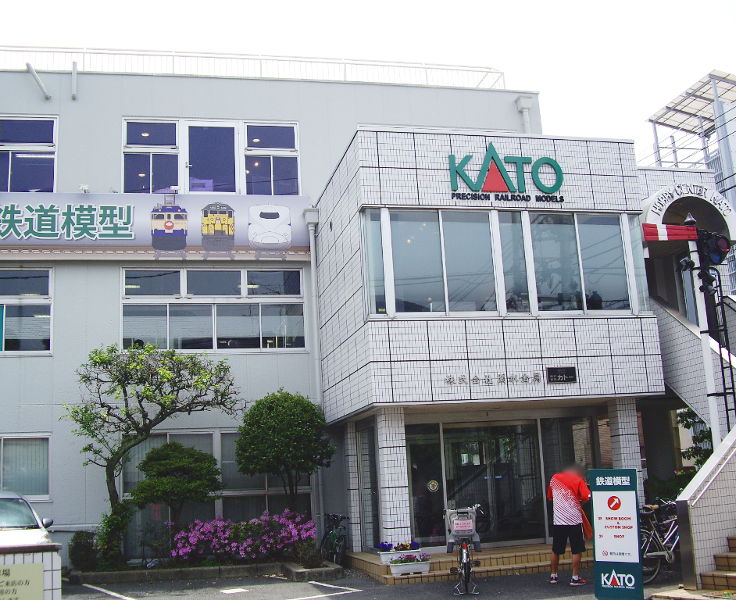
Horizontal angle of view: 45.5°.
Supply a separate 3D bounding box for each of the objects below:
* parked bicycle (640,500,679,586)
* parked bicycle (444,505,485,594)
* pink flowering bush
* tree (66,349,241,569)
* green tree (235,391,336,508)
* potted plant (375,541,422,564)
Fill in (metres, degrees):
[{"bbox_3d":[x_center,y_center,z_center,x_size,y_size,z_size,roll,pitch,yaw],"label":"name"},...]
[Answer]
[{"bbox_3d":[4.219,3.406,12.406,1.720,1.040,0.560,4,-13,-33],"label":"parked bicycle"},{"bbox_3d":[1.378,3.593,12.688,0.570,1.080,1.750,-4,-11,5],"label":"parked bicycle"},{"bbox_3d":[-2.308,4.484,16.587,2.706,0.908,1.100,-1,-11,-13],"label":"pink flowering bush"},{"bbox_3d":[-4.135,2.986,16.962,3.400,4.139,2.600,-1,-11,-13],"label":"tree"},{"bbox_3d":[-1.636,3.427,17.482,1.980,3.214,1.900,-1,-11,-13],"label":"green tree"},{"bbox_3d":[0.505,4.035,14.017,0.700,0.320,0.270,-1,-11,-13],"label":"potted plant"}]

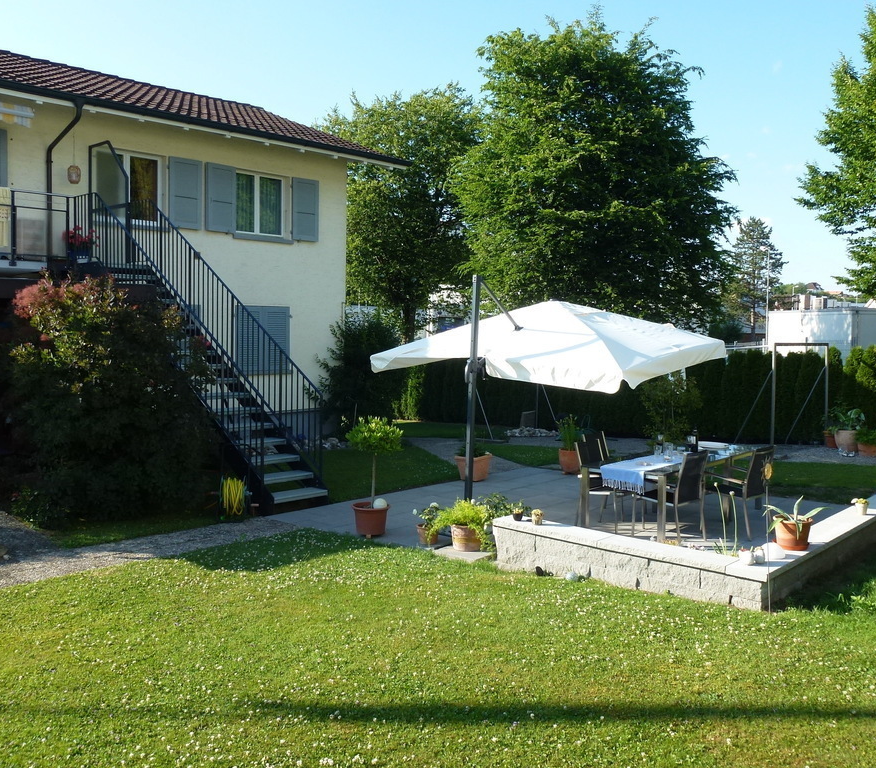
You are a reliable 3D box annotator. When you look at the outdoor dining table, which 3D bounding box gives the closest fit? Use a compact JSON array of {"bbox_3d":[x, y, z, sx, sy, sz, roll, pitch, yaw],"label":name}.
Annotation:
[{"bbox_3d":[2.758,1.201,9.511,0.977,0.730,2.484,3,4,42],"label":"outdoor dining table"}]

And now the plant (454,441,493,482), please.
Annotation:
[{"bbox_3d":[0.510,1.070,11.768,0.400,0.580,0.400,5,5,42],"label":"plant"}]

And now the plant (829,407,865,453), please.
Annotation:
[{"bbox_3d":[7.609,0.853,15.400,0.620,0.798,0.620,2,4,26],"label":"plant"}]

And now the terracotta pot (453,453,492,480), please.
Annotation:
[{"bbox_3d":[0.526,1.230,12.143,0.400,0.340,0.400,3,4,42],"label":"terracotta pot"}]

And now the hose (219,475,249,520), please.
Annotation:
[{"bbox_3d":[-2.348,1.301,9.502,0.340,0.471,0.420,0,3,-14],"label":"hose"}]

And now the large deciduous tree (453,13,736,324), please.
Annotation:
[{"bbox_3d":[4.395,-4.745,22.780,7.800,11.030,7.800,5,5,42],"label":"large deciduous tree"}]

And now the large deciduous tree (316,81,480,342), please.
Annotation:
[{"bbox_3d":[-0.996,-4.051,24.849,5.300,9.390,5.300,0,3,-2],"label":"large deciduous tree"}]

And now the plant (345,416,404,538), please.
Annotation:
[{"bbox_3d":[-0.673,0.970,8.791,0.620,1.234,0.620,0,3,-5],"label":"plant"}]

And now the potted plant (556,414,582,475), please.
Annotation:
[{"bbox_3d":[1.989,0.898,12.410,0.380,0.880,0.380,1,4,0],"label":"potted plant"}]

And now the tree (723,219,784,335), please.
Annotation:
[{"bbox_3d":[21.122,-6.070,54.824,4.300,9.920,4.300,5,5,42],"label":"tree"}]

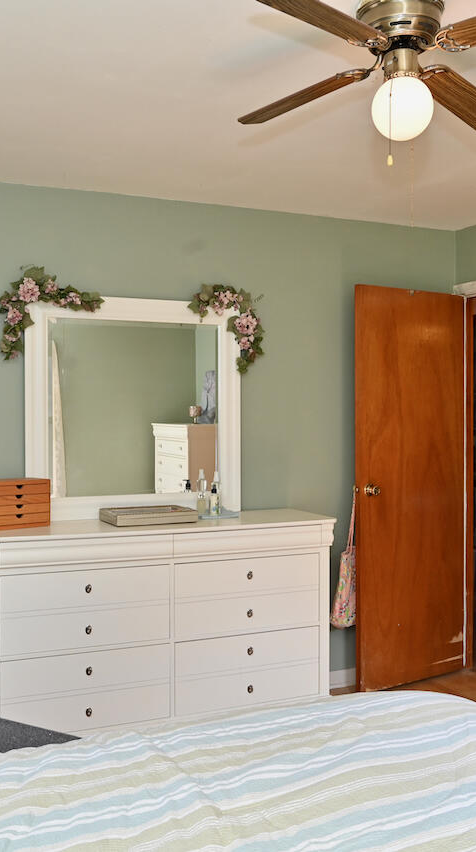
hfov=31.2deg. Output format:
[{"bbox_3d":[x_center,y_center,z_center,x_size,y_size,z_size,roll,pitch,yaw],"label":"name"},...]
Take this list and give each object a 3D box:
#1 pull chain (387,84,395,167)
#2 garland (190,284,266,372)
[{"bbox_3d":[0.366,-0.724,2.045,0.014,0.205,0.014,-1,1,-25],"label":"pull chain"},{"bbox_3d":[-0.054,-0.458,4.059,0.390,0.405,0.120,-1,1,-25],"label":"garland"}]

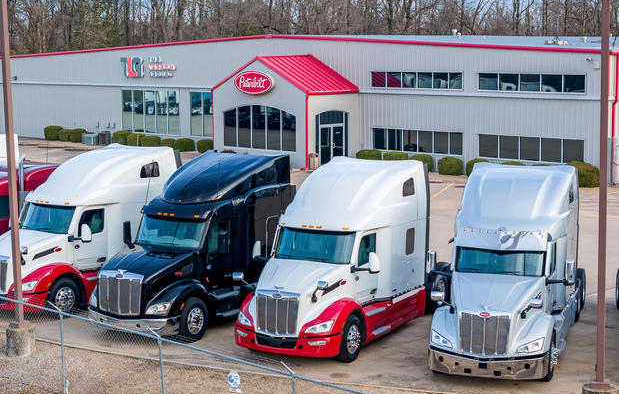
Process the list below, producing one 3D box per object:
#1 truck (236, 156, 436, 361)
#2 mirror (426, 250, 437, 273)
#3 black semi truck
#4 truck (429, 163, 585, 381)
[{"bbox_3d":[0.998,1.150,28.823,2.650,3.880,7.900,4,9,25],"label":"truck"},{"bbox_3d":[2.529,1.356,25.910,0.220,0.480,0.170,3,9,17],"label":"mirror"},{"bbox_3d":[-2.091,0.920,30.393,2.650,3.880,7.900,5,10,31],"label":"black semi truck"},{"bbox_3d":[4.575,1.321,27.665,2.650,3.880,8.200,3,9,17],"label":"truck"}]

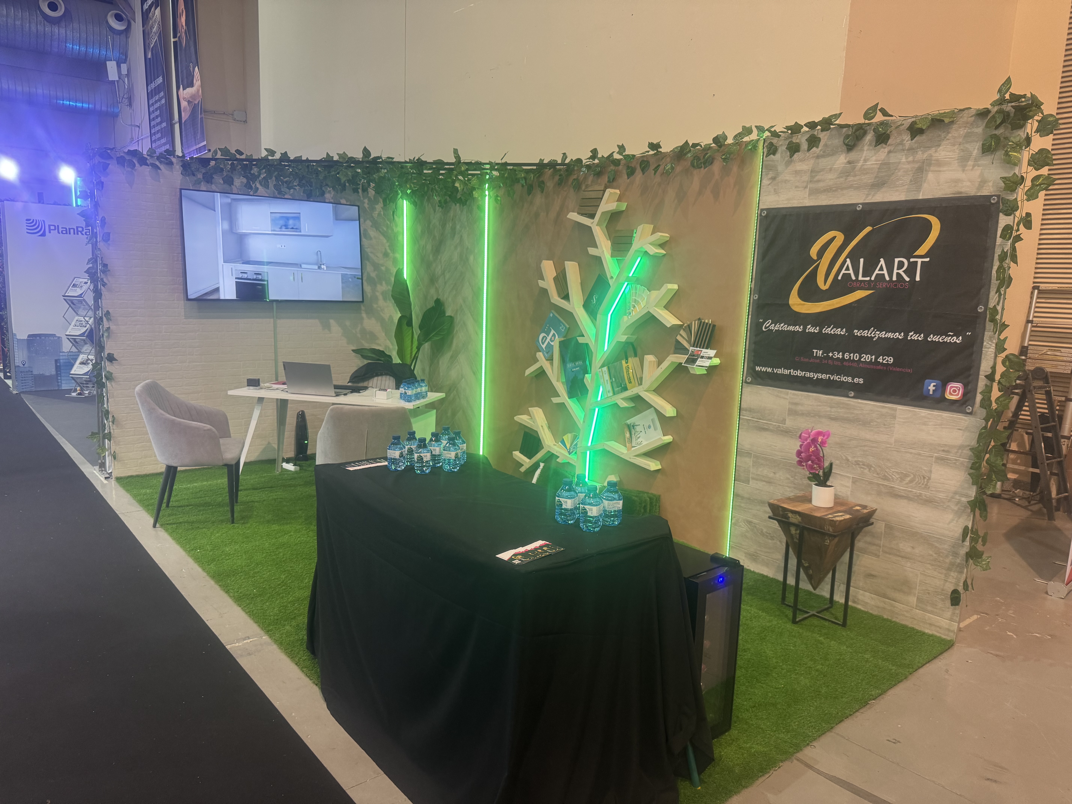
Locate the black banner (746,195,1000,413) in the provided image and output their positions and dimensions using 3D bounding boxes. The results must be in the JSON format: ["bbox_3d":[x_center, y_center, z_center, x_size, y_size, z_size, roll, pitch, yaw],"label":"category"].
[{"bbox_3d":[1.585,-0.497,3.705,0.015,0.953,1.182,-6,12,-40],"label":"black banner"}]

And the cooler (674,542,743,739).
[{"bbox_3d":[0.467,0.856,2.762,0.256,0.630,0.480,-6,12,-40],"label":"cooler"}]

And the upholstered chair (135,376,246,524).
[{"bbox_3d":[-2.261,0.317,4.908,0.600,0.885,0.580,-1,9,-19],"label":"upholstered chair"}]

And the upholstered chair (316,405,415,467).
[{"bbox_3d":[-1.019,0.415,4.587,0.580,0.885,0.600,1,9,-10],"label":"upholstered chair"}]

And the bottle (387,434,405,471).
[{"bbox_3d":[-0.524,0.185,2.787,0.066,0.135,0.066,2,9,0],"label":"bottle"}]

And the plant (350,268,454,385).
[{"bbox_3d":[-1.190,-0.336,6.574,0.750,1.660,0.780,-6,12,-40],"label":"plant"}]

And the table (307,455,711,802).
[{"bbox_3d":[-0.185,0.753,2.574,0.740,0.894,1.320,-5,11,-39],"label":"table"}]

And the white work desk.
[{"bbox_3d":[-1.447,0.298,5.480,1.410,0.737,0.590,4,9,14],"label":"white work desk"}]

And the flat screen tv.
[{"bbox_3d":[-2.122,-1.247,6.111,1.452,0.834,0.060,-5,10,-39],"label":"flat screen tv"}]

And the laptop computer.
[{"bbox_3d":[-1.575,-0.180,5.372,0.360,0.234,0.310,4,9,12],"label":"laptop computer"}]

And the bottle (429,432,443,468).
[{"bbox_3d":[-0.426,0.199,3.150,0.066,0.141,0.066,2,9,0],"label":"bottle"}]

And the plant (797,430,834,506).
[{"bbox_3d":[1.405,0.333,3.710,0.175,0.360,0.140,6,9,22],"label":"plant"}]

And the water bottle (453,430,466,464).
[{"bbox_3d":[-0.303,0.176,2.907,0.066,0.135,0.066,2,9,0],"label":"water bottle"}]

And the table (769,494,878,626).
[{"bbox_3d":[1.413,0.802,3.733,0.370,0.572,0.370,-6,12,-42],"label":"table"}]

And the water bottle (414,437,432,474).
[{"bbox_3d":[-0.419,0.194,2.763,0.066,0.135,0.066,2,9,0],"label":"water bottle"}]

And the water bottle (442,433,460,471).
[{"bbox_3d":[-0.352,0.213,3.080,0.066,0.141,0.066,2,9,0],"label":"water bottle"}]

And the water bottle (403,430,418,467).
[{"bbox_3d":[-0.528,0.194,3.160,0.066,0.141,0.066,2,9,0],"label":"water bottle"}]

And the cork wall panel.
[{"bbox_3d":[0.424,-0.426,5.231,0.060,2.465,2.430,-6,12,-42],"label":"cork wall panel"}]

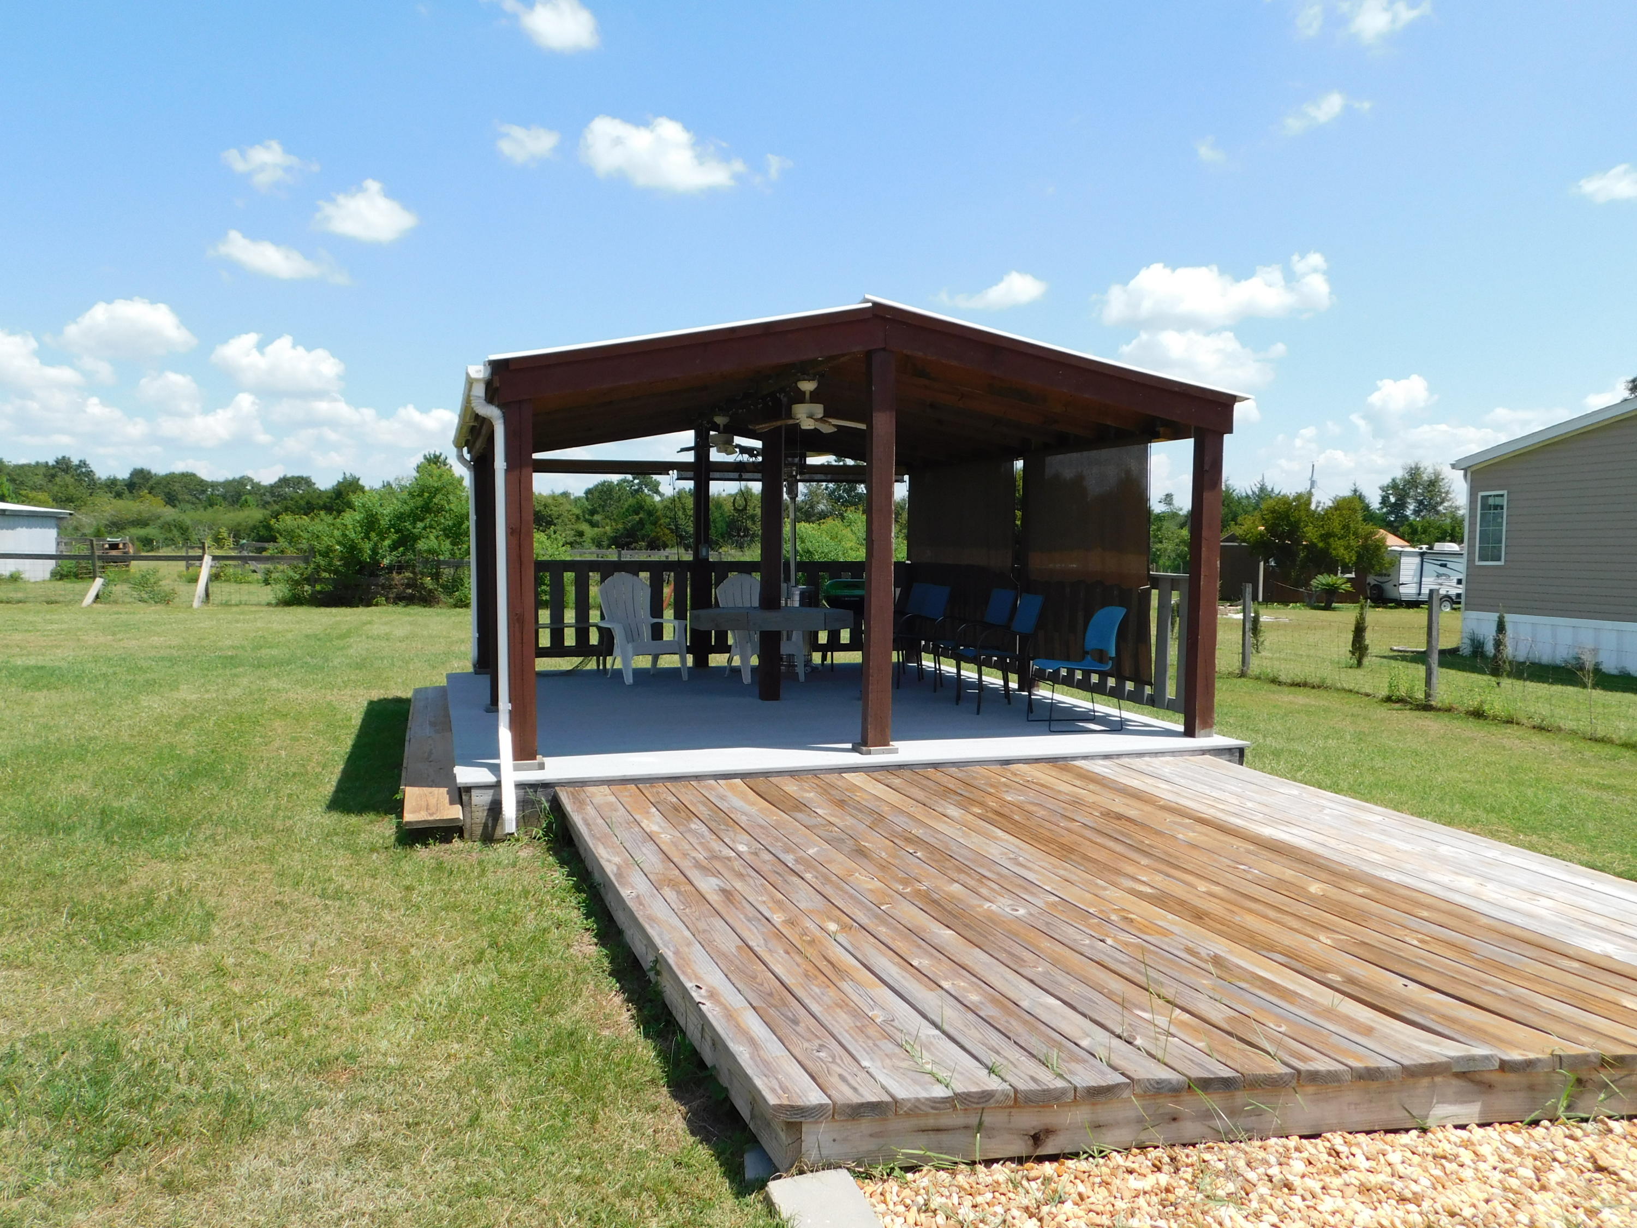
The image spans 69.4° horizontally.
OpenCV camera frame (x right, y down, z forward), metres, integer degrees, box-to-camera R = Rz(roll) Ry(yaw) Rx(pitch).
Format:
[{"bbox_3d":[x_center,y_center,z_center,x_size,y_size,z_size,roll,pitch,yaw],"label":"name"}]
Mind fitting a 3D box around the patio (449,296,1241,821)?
[{"bbox_3d":[-0.304,-0.523,9.428,5.019,2.991,5.546,0,3,-18],"label":"patio"}]

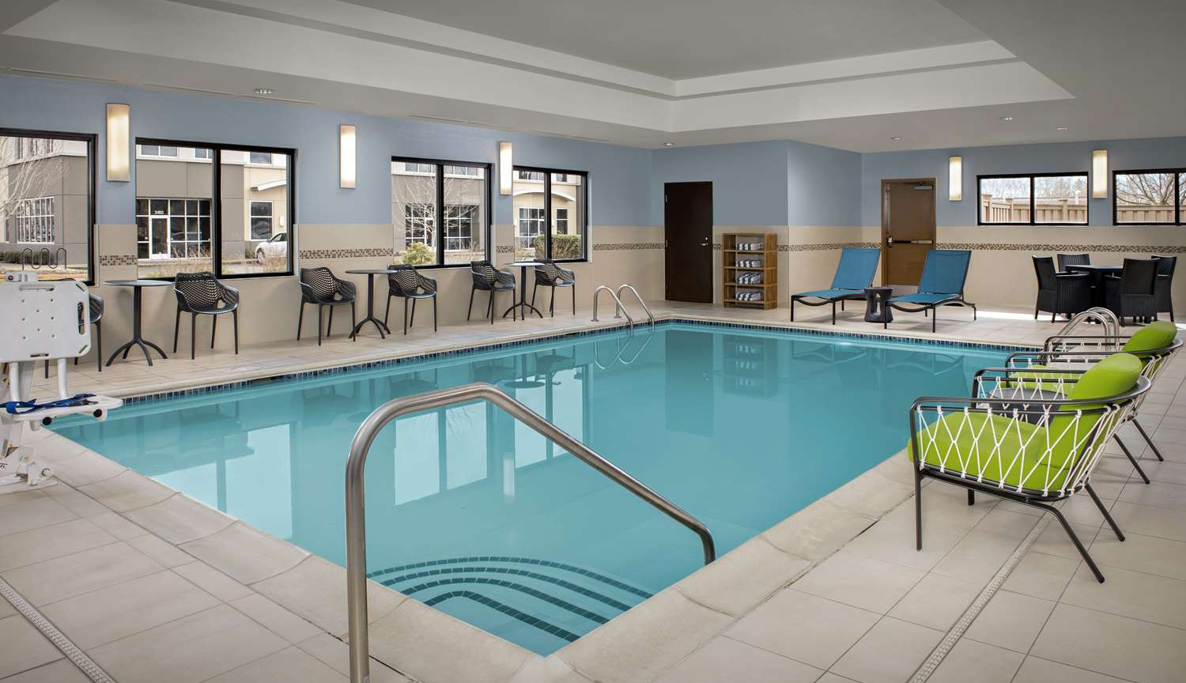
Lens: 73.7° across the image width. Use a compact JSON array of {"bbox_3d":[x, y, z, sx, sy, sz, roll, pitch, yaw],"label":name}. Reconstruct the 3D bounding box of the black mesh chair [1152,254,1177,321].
[{"bbox_3d":[7.450,-0.729,10.800,0.620,0.870,0.570,0,5,0],"label":"black mesh chair"}]

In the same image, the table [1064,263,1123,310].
[{"bbox_3d":[6.702,-0.611,10.423,0.730,0.740,0.730,0,6,5],"label":"table"}]

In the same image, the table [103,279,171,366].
[{"bbox_3d":[-4.295,-0.188,7.454,0.610,0.755,0.610,5,7,41],"label":"table"}]

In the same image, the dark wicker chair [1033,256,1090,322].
[{"bbox_3d":[6.336,-0.701,10.682,0.570,0.860,0.540,0,6,3],"label":"dark wicker chair"}]

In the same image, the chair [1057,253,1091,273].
[{"bbox_3d":[7.406,-0.869,11.948,0.520,0.880,0.590,0,7,3],"label":"chair"}]

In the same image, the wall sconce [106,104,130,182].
[{"bbox_3d":[-4.553,-1.907,7.581,0.100,0.710,0.190,6,9,40],"label":"wall sconce"}]

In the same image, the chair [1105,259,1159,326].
[{"bbox_3d":[7.197,-0.660,10.582,0.520,0.880,0.590,1,7,6],"label":"chair"}]

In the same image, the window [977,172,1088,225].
[{"bbox_3d":[7.118,-2.311,12.800,1.580,0.840,0.100,5,7,40],"label":"window"}]

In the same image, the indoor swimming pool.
[{"bbox_3d":[0.600,0.916,6.946,4.850,1.200,7.850,7,11,40],"label":"indoor swimming pool"}]

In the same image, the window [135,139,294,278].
[{"bbox_3d":[-3.872,-1.358,8.156,0.100,1.360,1.610,5,7,41],"label":"window"}]

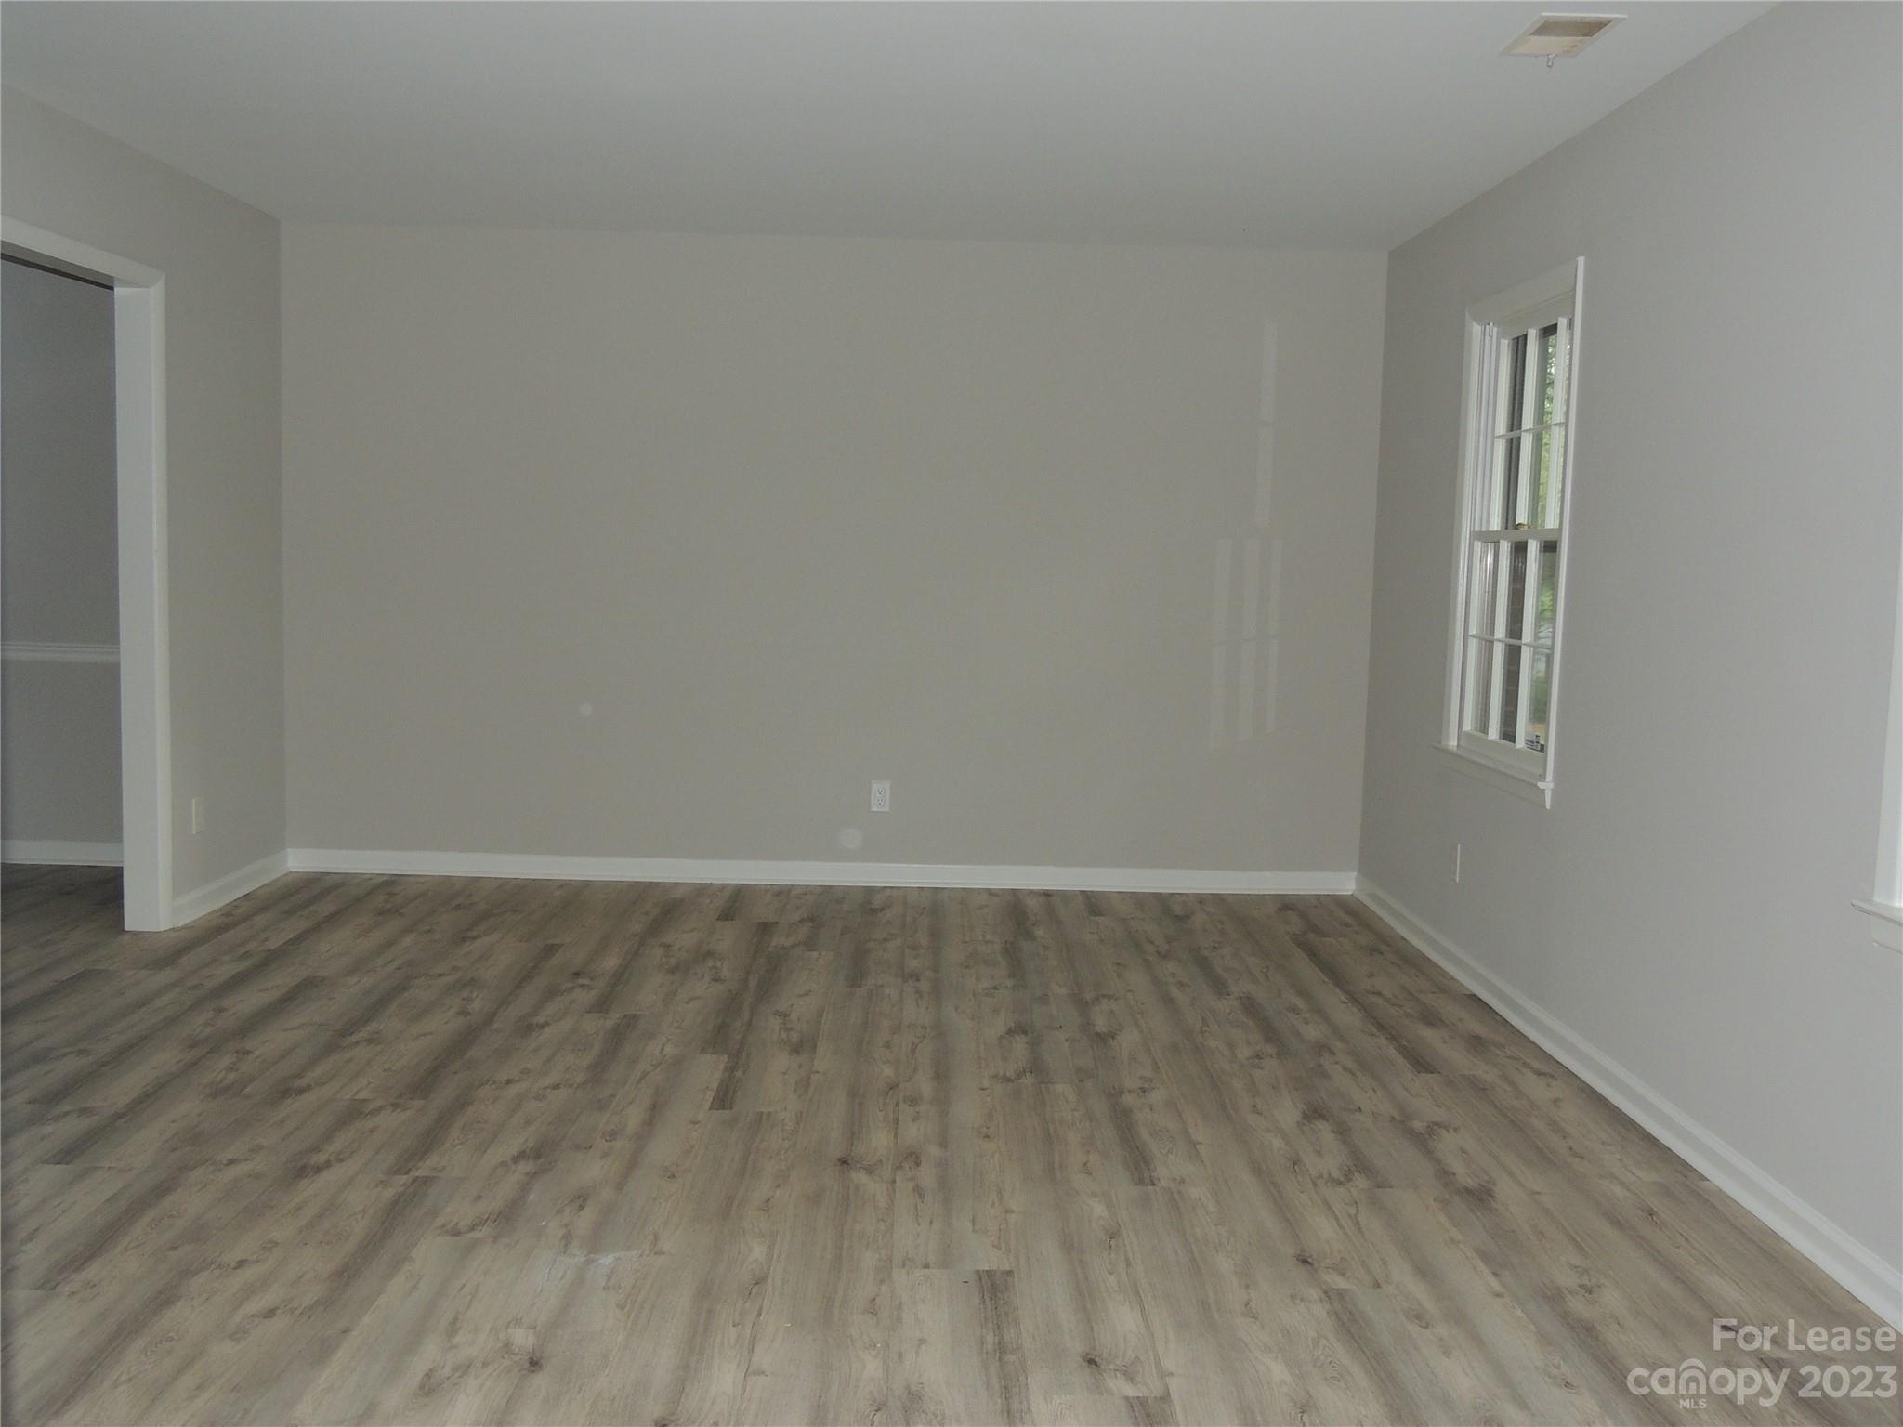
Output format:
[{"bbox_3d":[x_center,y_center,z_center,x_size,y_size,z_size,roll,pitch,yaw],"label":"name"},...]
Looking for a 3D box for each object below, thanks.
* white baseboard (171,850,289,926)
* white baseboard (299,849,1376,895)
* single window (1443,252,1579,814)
[{"bbox_3d":[-2.532,0.609,5.827,0.025,0.090,0.991,1,6,-1],"label":"white baseboard"},{"bbox_3d":[-0.485,0.609,6.346,4.137,0.090,0.025,1,6,-1],"label":"white baseboard"},{"bbox_3d":[1.654,-0.514,4.825,0.090,1.465,0.900,1,6,-1],"label":"single window"}]

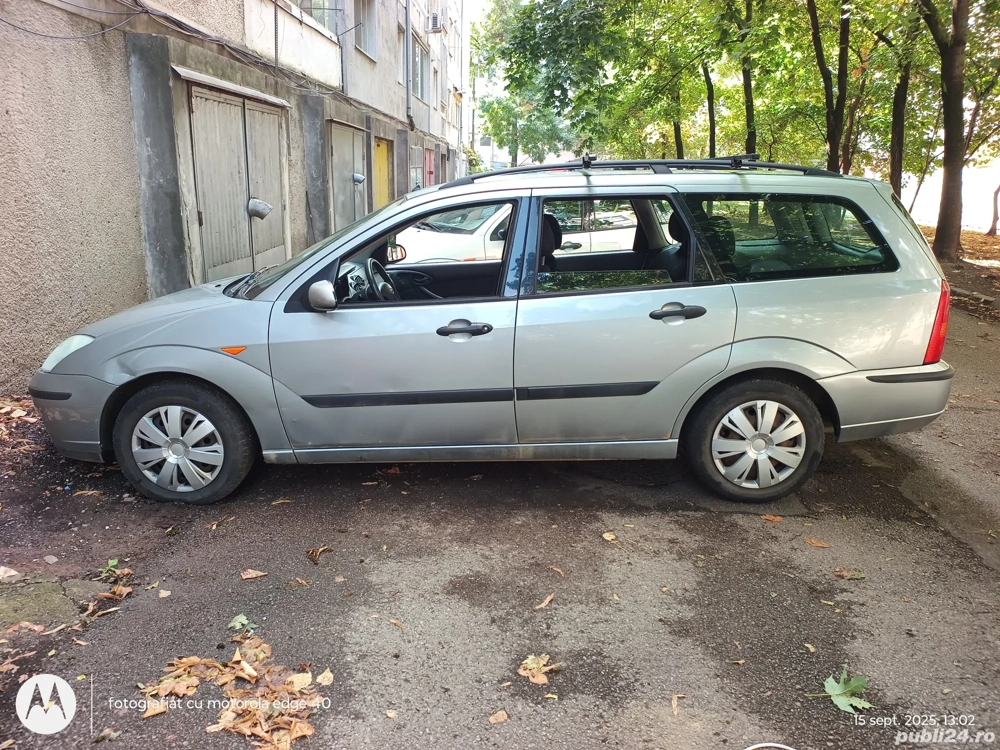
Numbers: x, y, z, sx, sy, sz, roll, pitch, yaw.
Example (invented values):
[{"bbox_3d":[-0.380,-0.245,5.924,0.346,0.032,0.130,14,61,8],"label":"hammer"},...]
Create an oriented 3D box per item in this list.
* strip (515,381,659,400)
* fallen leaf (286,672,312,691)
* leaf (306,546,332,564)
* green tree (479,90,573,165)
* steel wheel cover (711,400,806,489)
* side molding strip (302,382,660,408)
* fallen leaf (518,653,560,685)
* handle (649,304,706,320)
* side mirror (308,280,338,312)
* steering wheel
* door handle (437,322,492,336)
[{"bbox_3d":[0.379,0.071,3.014,0.632,0.060,0.023,-3,16,2],"label":"strip"},{"bbox_3d":[-0.604,0.924,2.089,0.080,0.016,0.072,-6,17,-19],"label":"fallen leaf"},{"bbox_3d":[-0.730,0.726,2.787,0.100,0.035,0.085,-6,17,-16],"label":"leaf"},{"bbox_3d":[0.805,-8.273,26.773,3.798,5.064,3.798,0,15,0],"label":"green tree"},{"bbox_3d":[1.157,0.311,3.101,0.416,0.416,0.050,-1,15,1],"label":"steel wheel cover"},{"bbox_3d":[-0.088,0.088,3.026,1.570,0.062,0.025,-2,16,2],"label":"side molding strip"},{"bbox_3d":[0.122,0.907,2.136,0.130,0.024,0.120,0,16,3],"label":"fallen leaf"},{"bbox_3d":[0.748,-0.264,2.923,0.245,0.060,0.050,-1,15,1],"label":"handle"},{"bbox_3d":[-0.735,-0.325,2.869,0.105,0.135,0.190,-1,15,1],"label":"side mirror"},{"bbox_3d":[-0.556,-0.413,3.412,0.110,0.380,0.380,-25,13,7],"label":"steering wheel"},{"bbox_3d":[-0.151,-0.194,2.957,0.240,0.058,0.050,-1,15,1],"label":"door handle"}]

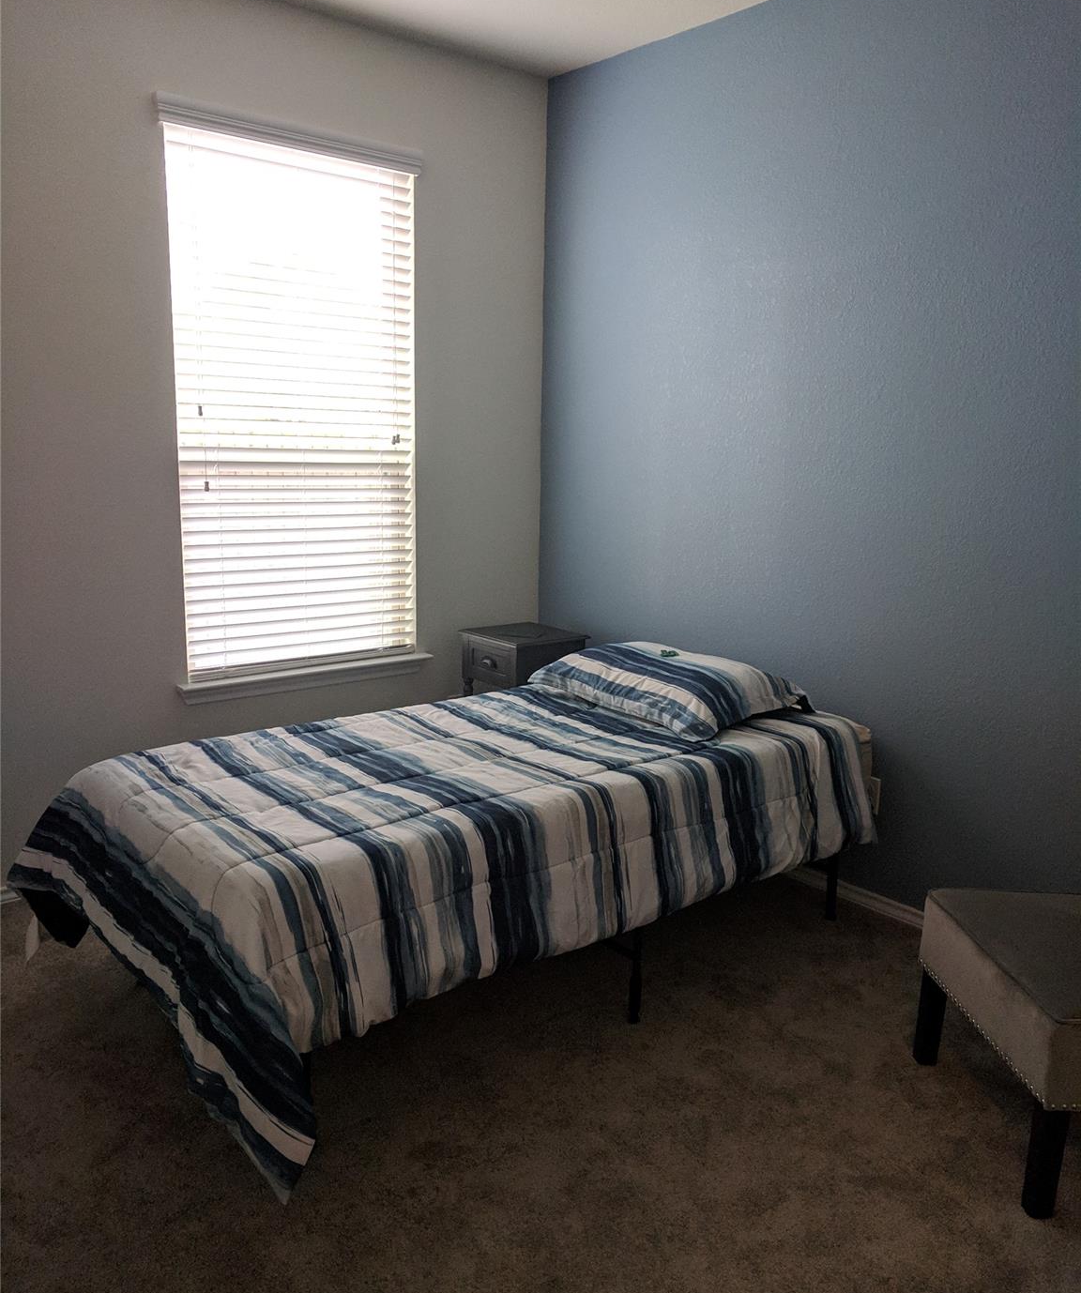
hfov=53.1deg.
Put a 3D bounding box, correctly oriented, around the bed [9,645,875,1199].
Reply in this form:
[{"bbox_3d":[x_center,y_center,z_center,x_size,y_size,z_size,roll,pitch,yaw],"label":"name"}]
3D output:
[{"bbox_3d":[-0.113,0.483,2.900,2.120,0.515,1.190,-8,13,-40],"label":"bed"}]

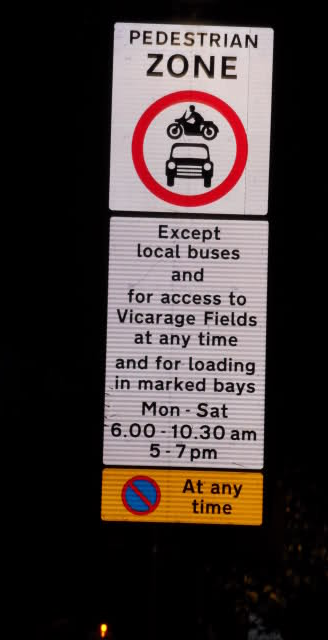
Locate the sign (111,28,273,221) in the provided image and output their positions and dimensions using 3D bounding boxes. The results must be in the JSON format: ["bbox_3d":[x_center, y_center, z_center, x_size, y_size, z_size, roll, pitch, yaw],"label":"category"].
[{"bbox_3d":[0.138,-1.002,18.513,0.800,0.946,0.040,2,-5,-2],"label":"sign"}]

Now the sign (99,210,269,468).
[{"bbox_3d":[0.114,0.118,18.415,0.795,1.238,0.040,2,-5,-2],"label":"sign"}]

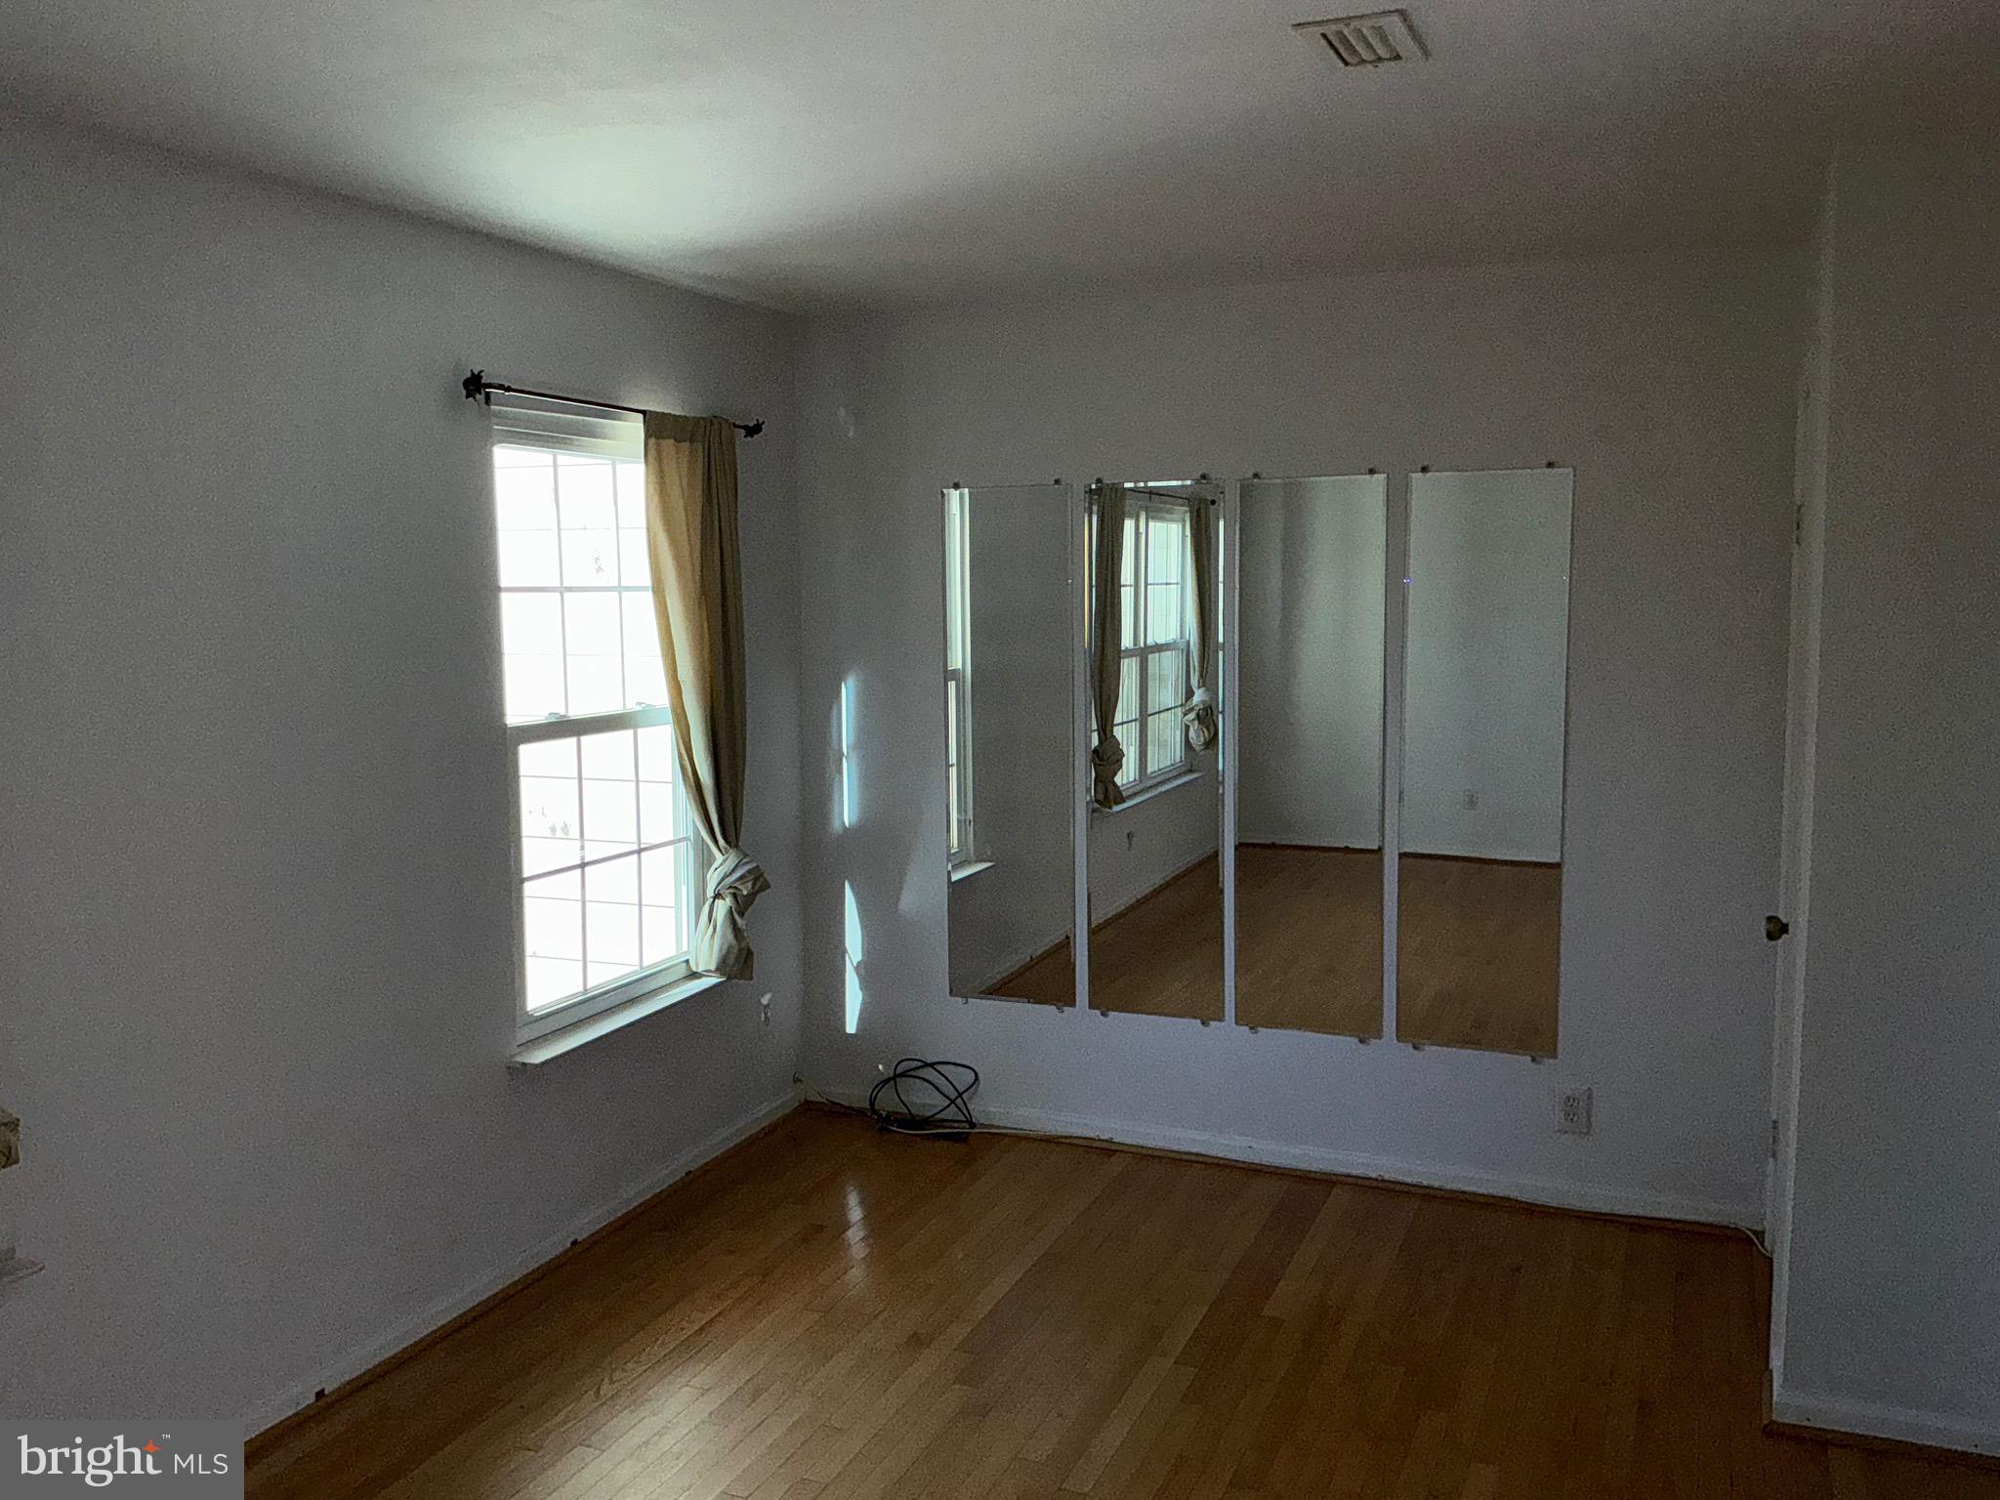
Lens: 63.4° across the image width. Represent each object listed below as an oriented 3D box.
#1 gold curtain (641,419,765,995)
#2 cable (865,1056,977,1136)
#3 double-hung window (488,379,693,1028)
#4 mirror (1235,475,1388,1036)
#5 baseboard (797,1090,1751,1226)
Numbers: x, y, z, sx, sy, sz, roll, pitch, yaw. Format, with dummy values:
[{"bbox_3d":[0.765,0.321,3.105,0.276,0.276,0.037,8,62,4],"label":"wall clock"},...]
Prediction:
[{"bbox_3d":[-0.794,-0.106,4.426,0.130,1.560,0.450,2,7,24],"label":"gold curtain"},{"bbox_3d":[-0.232,1.061,4.901,0.360,0.200,0.150,2,7,24],"label":"cable"},{"bbox_3d":[-1.014,-0.100,4.217,0.100,1.530,0.910,2,7,24],"label":"double-hung window"},{"bbox_3d":[0.837,0.028,4.372,0.404,1.514,0.016,2,7,24],"label":"mirror"},{"bbox_3d":[0.648,1.135,4.585,2.740,0.088,0.018,2,7,24],"label":"baseboard"}]

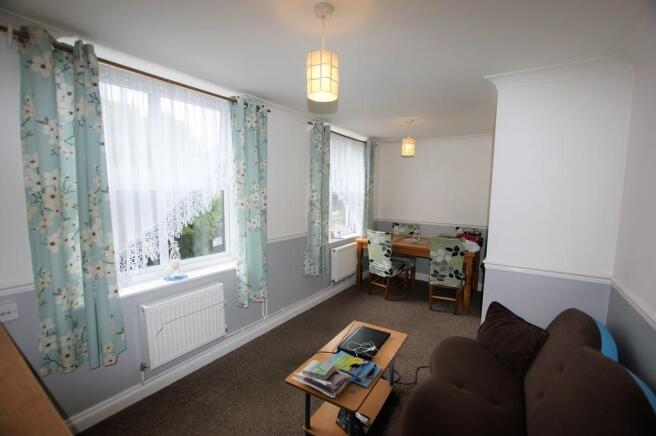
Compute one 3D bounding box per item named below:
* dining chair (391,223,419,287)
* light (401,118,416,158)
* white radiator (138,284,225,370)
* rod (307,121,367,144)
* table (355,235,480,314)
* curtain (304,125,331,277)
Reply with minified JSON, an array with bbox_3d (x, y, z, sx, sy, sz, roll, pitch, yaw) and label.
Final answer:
[{"bbox_3d":[1.200,0.580,4.466,0.435,0.942,0.465,5,8,36],"label":"dining chair"},{"bbox_3d":[1.039,-1.025,3.510,0.162,0.468,0.162,5,8,36],"label":"light"},{"bbox_3d":[-1.068,0.799,2.088,0.072,0.447,0.587,5,8,36],"label":"white radiator"},{"bbox_3d":[0.246,-1.079,3.599,0.033,0.036,1.567,5,8,36],"label":"rod"},{"bbox_3d":[1.296,0.721,3.998,1.583,0.765,0.810,5,8,36],"label":"table"},{"bbox_3d":[-0.112,-0.184,3.227,0.105,1.808,0.412,5,8,36],"label":"curtain"}]

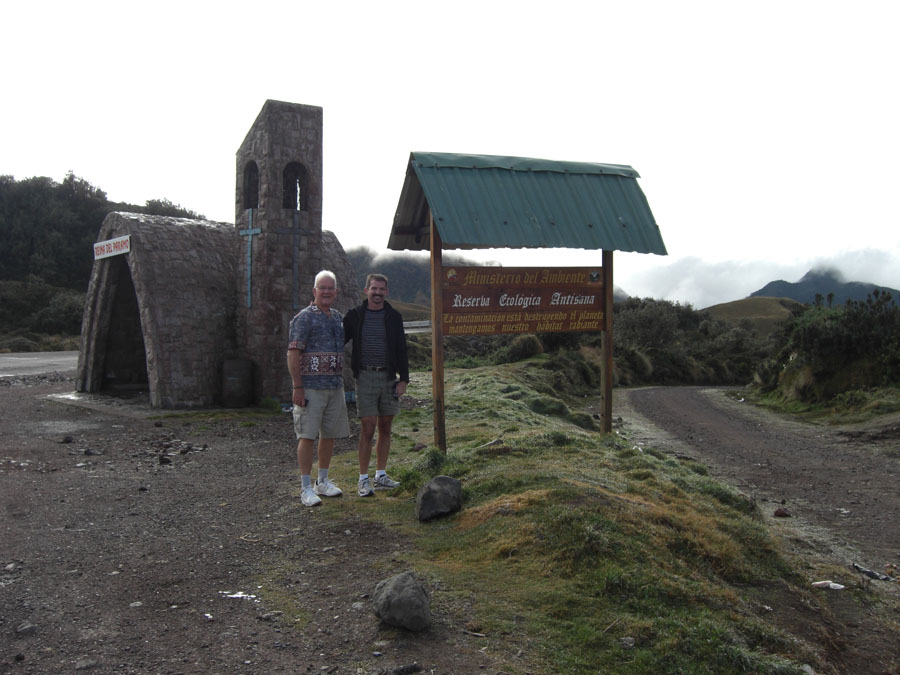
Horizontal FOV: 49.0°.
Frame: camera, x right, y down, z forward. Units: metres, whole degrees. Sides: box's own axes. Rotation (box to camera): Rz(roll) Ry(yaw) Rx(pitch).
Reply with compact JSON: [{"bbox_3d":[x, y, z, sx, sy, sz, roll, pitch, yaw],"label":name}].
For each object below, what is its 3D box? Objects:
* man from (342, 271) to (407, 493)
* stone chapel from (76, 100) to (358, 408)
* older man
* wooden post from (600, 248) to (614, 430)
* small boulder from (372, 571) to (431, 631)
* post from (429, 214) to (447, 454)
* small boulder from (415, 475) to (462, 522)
[{"bbox_3d":[-0.670,0.384,8.150,0.600,1.790,0.380,0,0,-9],"label":"man"},{"bbox_3d":[-4.580,-1.530,20.500,4.600,5.500,5.800,1,0,-35],"label":"stone chapel"},{"bbox_3d":[-1.030,0.378,7.870,0.550,1.800,0.400,1,0,-27],"label":"older man"},{"bbox_3d":[1.716,-0.148,10.800,0.085,2.370,0.085,1,0,-29],"label":"wooden post"},{"bbox_3d":[-0.231,1.250,4.720,0.280,0.250,0.260,0,0,-11],"label":"small boulder"},{"bbox_3d":[-0.125,-0.075,9.900,0.085,2.500,0.085,-1,0,-29],"label":"post"},{"bbox_3d":[-0.080,1.130,6.950,0.330,0.300,0.300,0,0,-11],"label":"small boulder"}]

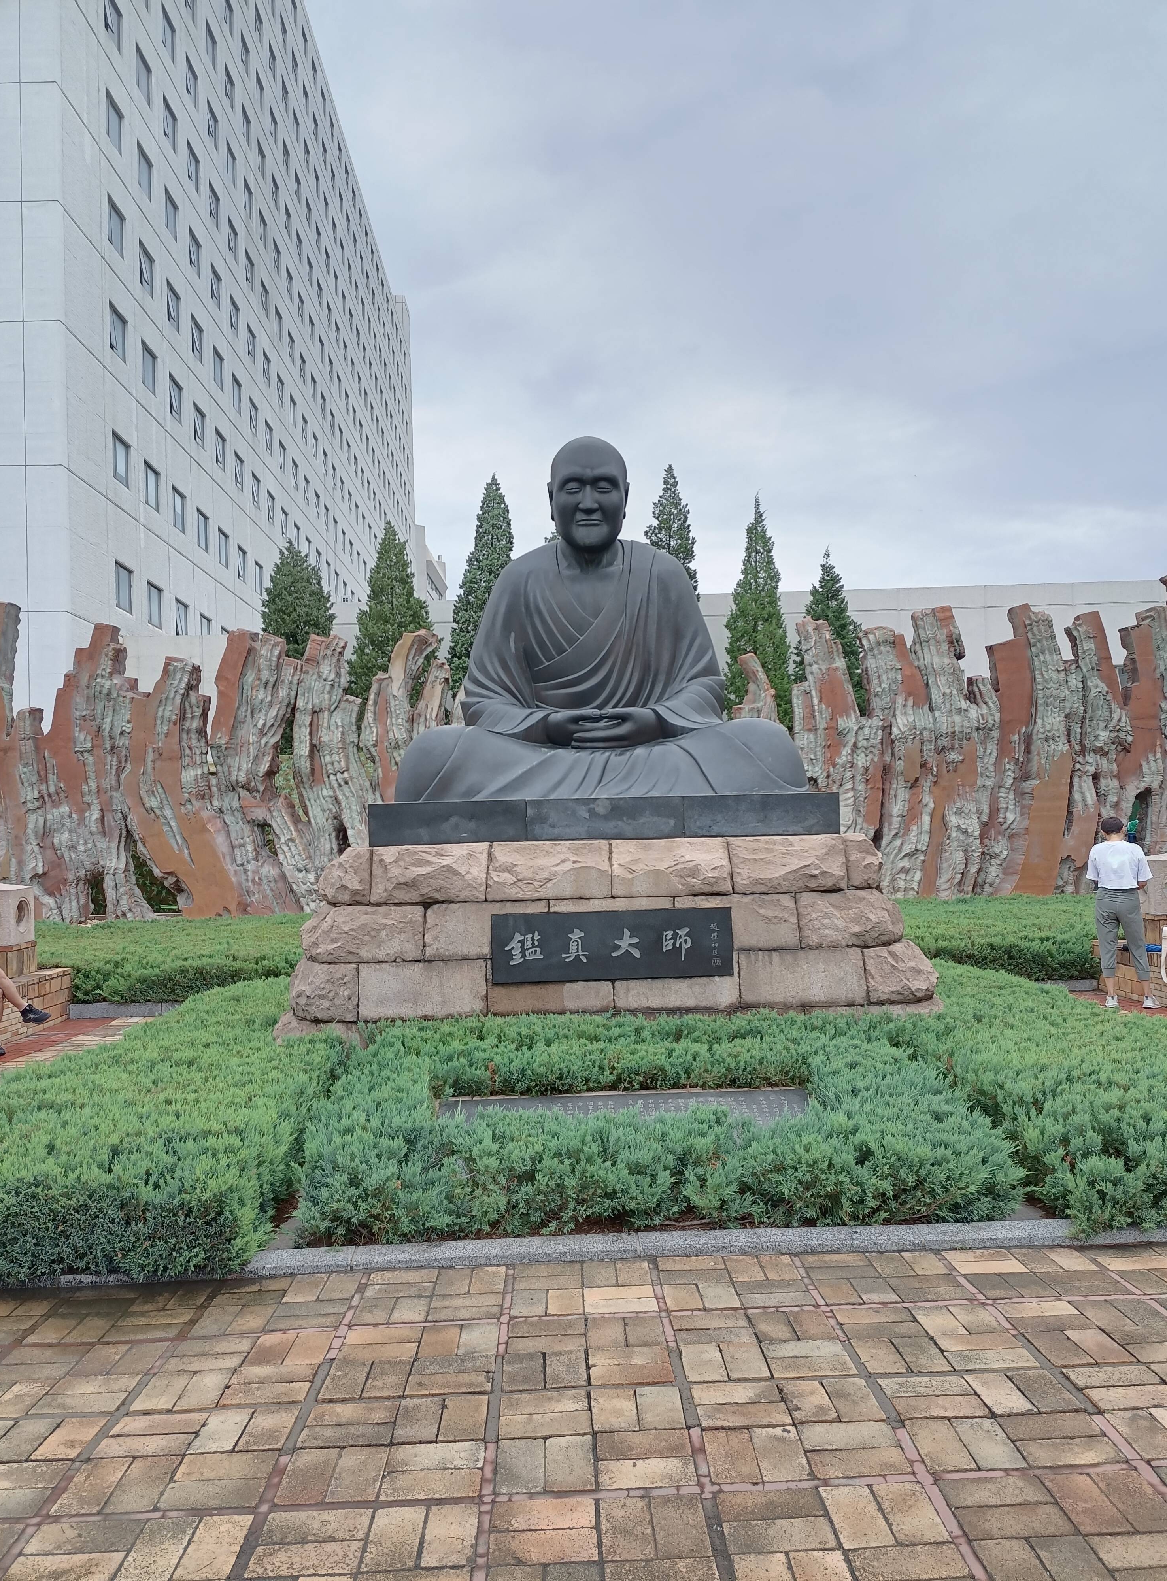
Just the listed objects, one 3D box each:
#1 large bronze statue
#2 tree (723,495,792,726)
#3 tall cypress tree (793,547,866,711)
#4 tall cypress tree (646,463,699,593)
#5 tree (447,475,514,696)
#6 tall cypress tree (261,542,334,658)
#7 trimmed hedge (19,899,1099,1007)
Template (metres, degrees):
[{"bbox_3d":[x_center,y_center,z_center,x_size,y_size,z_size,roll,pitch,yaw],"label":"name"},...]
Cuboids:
[{"bbox_3d":[0.117,-1.574,10.790,3.550,3.400,2.400,-2,-3,-2],"label":"large bronze statue"},{"bbox_3d":[3.089,-1.437,20.174,1.500,7.270,1.500,-2,-3,-2],"label":"tree"},{"bbox_3d":[4.284,-1.000,20.186,1.450,6.320,1.450,-2,-3,-2],"label":"tall cypress tree"},{"bbox_3d":[1.601,-1.675,20.146,1.500,7.840,1.500,-2,-3,-2],"label":"tall cypress tree"},{"bbox_3d":[-1.404,-1.520,20.060,1.650,7.720,1.650,-2,-3,-2],"label":"tree"},{"bbox_3d":[-4.754,-0.884,19.943,1.450,6.660,1.450,-2,-3,-2],"label":"tall cypress tree"},{"bbox_3d":[-0.425,1.835,13.824,13.500,0.600,5.600,-2,-3,-2],"label":"trimmed hedge"}]

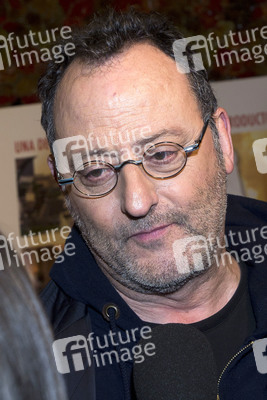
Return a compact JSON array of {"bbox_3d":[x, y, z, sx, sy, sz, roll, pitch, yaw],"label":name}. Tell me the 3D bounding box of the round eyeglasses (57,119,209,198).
[{"bbox_3d":[0.001,-0.047,0.700,0.152,0.045,0.138,-14,20,9],"label":"round eyeglasses"}]

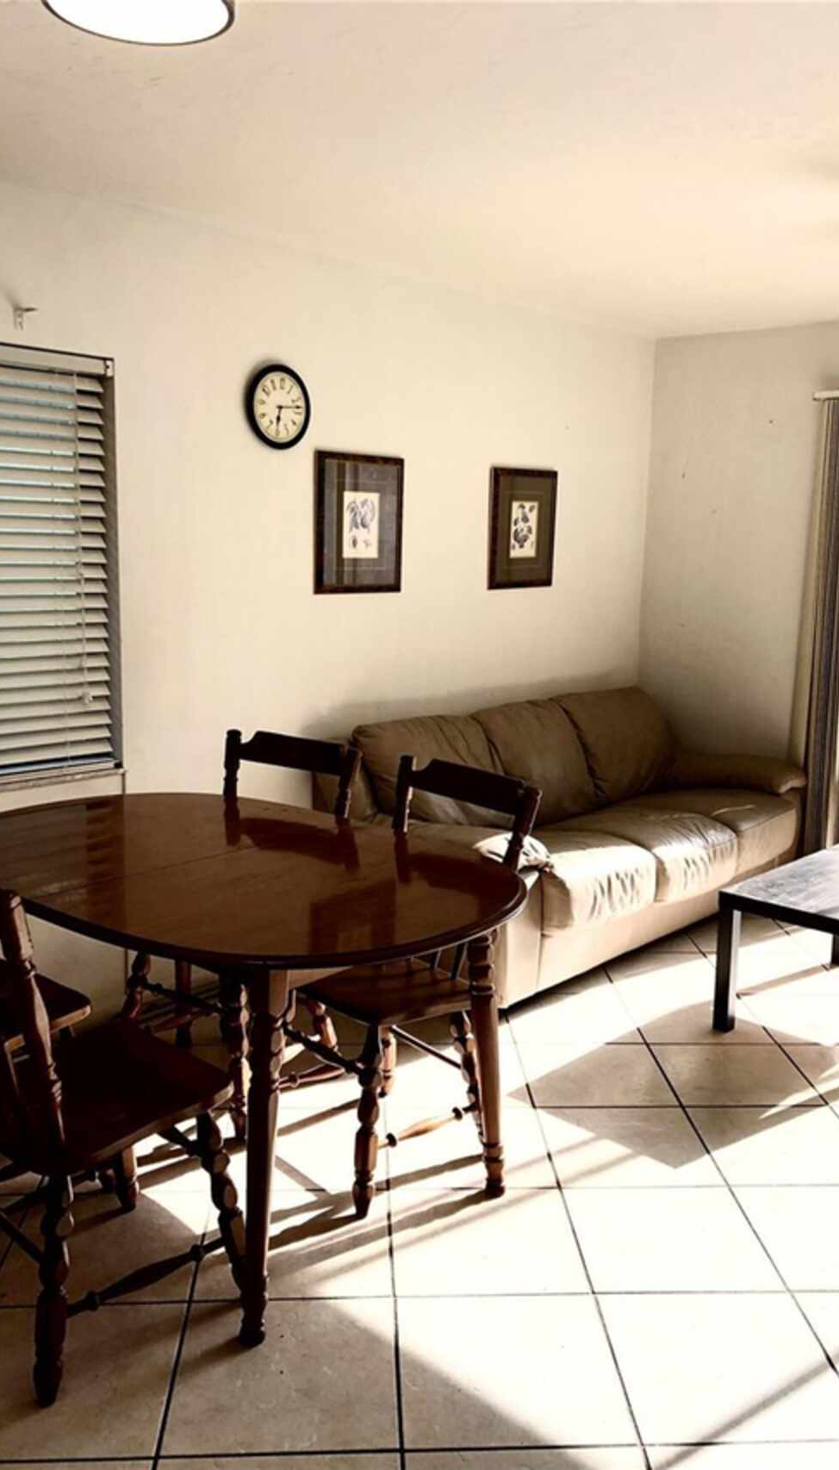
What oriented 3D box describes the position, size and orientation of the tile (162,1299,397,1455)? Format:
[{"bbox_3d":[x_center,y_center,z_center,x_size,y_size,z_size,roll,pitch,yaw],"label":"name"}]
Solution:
[{"bbox_3d":[-0.244,1.178,2.198,0.402,0.010,0.402,1,9,-3],"label":"tile"}]

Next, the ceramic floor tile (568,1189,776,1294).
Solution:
[{"bbox_3d":[0.546,1.110,2.620,0.400,0.012,0.400,1,9,-3],"label":"ceramic floor tile"}]

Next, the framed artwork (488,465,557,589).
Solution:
[{"bbox_3d":[0.425,-0.841,4.863,0.025,0.475,0.408,10,13,42],"label":"framed artwork"}]

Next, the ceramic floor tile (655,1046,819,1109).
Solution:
[{"bbox_3d":[0.909,0.986,3.443,0.400,0.012,0.400,1,9,-3],"label":"ceramic floor tile"}]

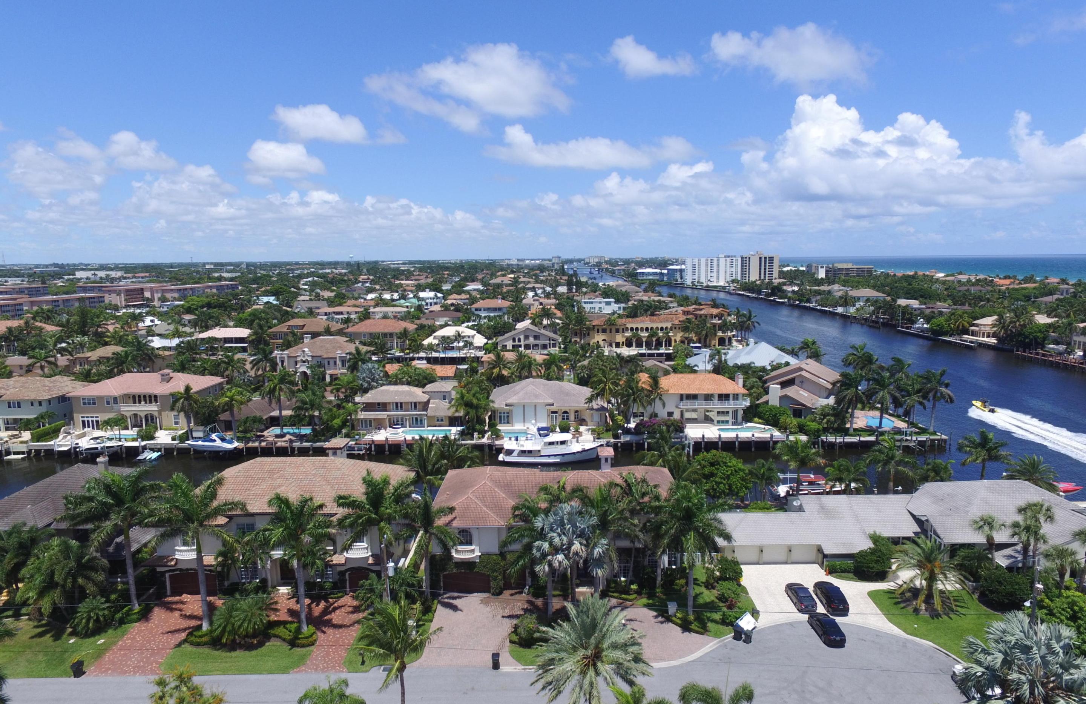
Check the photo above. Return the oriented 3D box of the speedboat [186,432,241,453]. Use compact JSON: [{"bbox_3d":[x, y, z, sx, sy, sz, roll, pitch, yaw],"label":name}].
[{"bbox_3d":[-63.296,17.377,120.200,10.320,3.400,3.200,0,9,0],"label":"speedboat"}]

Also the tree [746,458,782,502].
[{"bbox_3d":[30.597,18.049,87.146,4.820,6.770,4.680,0,9,0],"label":"tree"}]

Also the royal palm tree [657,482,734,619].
[{"bbox_3d":[15.018,19.984,62.725,7.496,13.529,7.496,0,9,0],"label":"royal palm tree"}]

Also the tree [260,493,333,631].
[{"bbox_3d":[-22.655,19.465,57.494,7.420,13.010,7.190,0,9,0],"label":"tree"}]

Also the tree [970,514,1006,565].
[{"bbox_3d":[47.767,21.495,67.585,3.824,7.916,3.824,0,9,0],"label":"tree"}]

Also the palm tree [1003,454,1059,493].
[{"bbox_3d":[68.023,18.467,87.655,7.799,8.169,7.799,0,9,0],"label":"palm tree"}]

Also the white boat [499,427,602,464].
[{"bbox_3d":[1.485,16.058,112.914,18.950,6.600,5.200,-1,9,-1],"label":"white boat"}]

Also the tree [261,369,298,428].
[{"bbox_3d":[-52.421,9.784,125.146,7.590,13.510,7.360,0,9,0],"label":"tree"}]

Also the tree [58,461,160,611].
[{"bbox_3d":[-43.984,19.443,64.440,10.290,15.125,10.290,0,9,0],"label":"tree"}]

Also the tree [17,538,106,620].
[{"bbox_3d":[-46.480,21.747,60.699,8.680,8.080,8.420,0,9,0],"label":"tree"}]

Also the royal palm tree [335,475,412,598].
[{"bbox_3d":[-16.594,18.377,62.107,7.930,13.690,7.690,0,9,0],"label":"royal palm tree"}]

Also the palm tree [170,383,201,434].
[{"bbox_3d":[-69.052,11.553,121.614,6.400,11.310,6.210,0,9,0],"label":"palm tree"}]

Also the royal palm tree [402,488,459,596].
[{"bbox_3d":[-11.378,19.238,62.989,5.930,11.650,5.750,0,9,0],"label":"royal palm tree"}]

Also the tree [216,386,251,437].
[{"bbox_3d":[-61.964,12.599,126.103,7.142,10.608,7.142,0,9,0],"label":"tree"}]

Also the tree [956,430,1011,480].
[{"bbox_3d":[62.388,16.781,89.058,7.796,11.184,7.796,0,9,0],"label":"tree"}]

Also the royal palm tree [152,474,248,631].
[{"bbox_3d":[-32.848,19.738,60.688,9.196,15.464,9.196,0,9,0],"label":"royal palm tree"}]

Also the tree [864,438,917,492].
[{"bbox_3d":[47.869,16.497,86.595,7.350,9.760,7.130,0,9,0],"label":"tree"}]

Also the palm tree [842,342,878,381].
[{"bbox_3d":[72.600,5.240,144.040,8.340,15.050,8.090,0,9,0],"label":"palm tree"}]

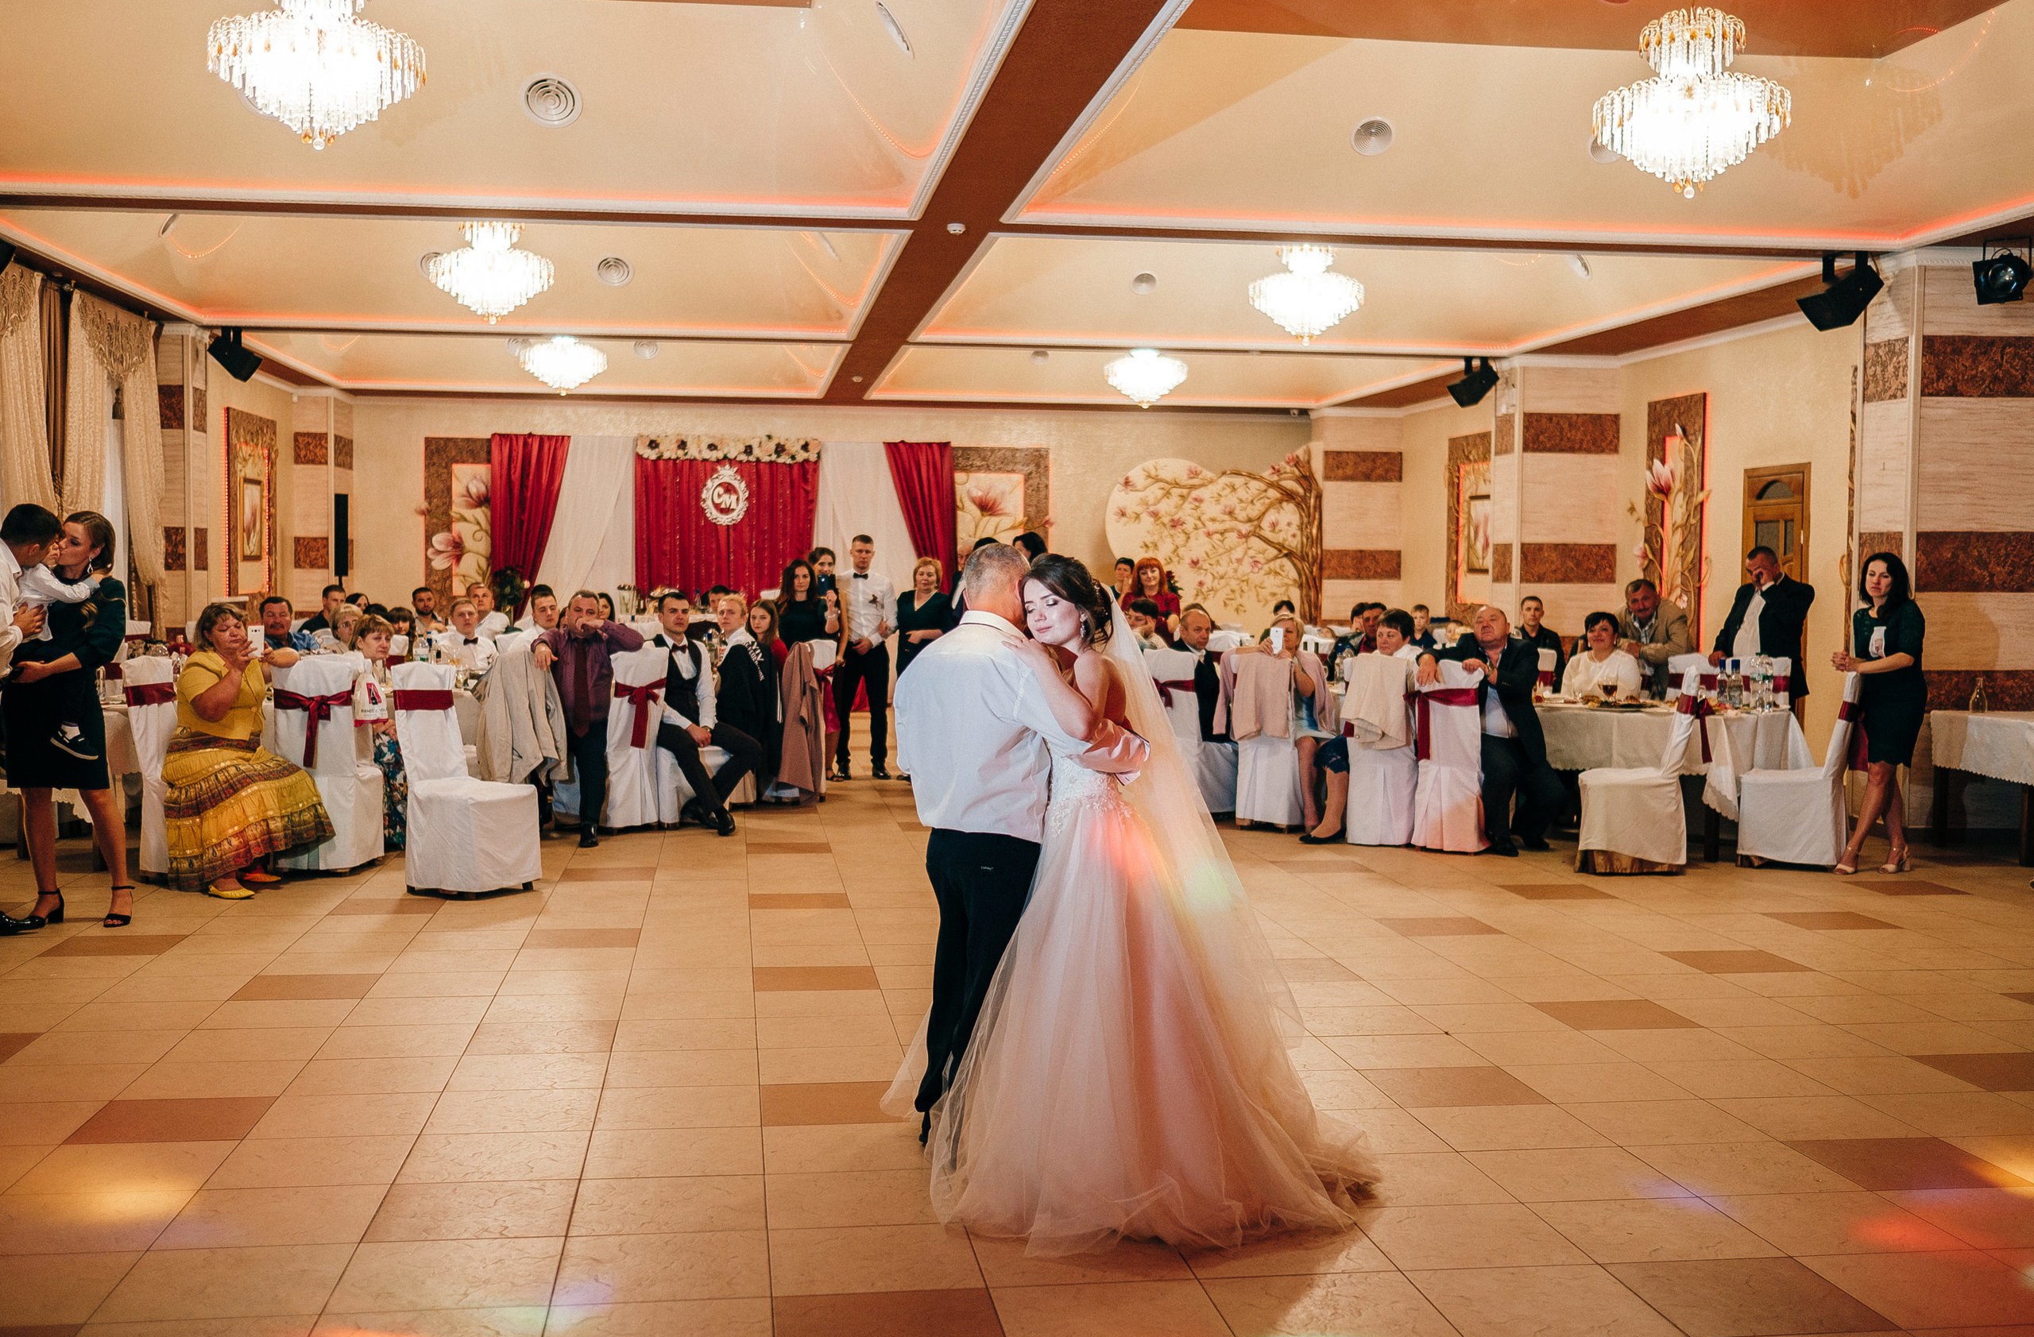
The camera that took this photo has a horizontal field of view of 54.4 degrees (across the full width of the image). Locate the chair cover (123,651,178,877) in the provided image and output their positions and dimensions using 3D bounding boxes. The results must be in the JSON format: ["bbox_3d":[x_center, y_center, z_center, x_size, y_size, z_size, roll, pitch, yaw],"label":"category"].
[{"bbox_3d":[-4.020,0.478,9.780,0.600,1.050,0.450,1,3,11],"label":"chair cover"}]

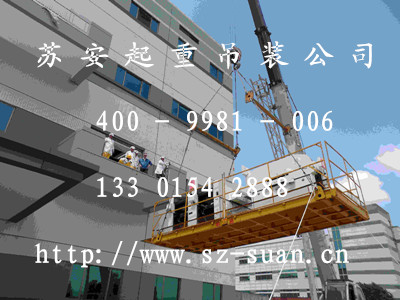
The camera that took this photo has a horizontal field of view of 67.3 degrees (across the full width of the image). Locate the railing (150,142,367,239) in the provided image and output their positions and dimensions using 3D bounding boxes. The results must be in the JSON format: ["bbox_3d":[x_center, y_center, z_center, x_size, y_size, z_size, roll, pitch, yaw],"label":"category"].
[{"bbox_3d":[1.410,1.672,8.782,5.608,1.120,2.379,-25,-37,34],"label":"railing"}]

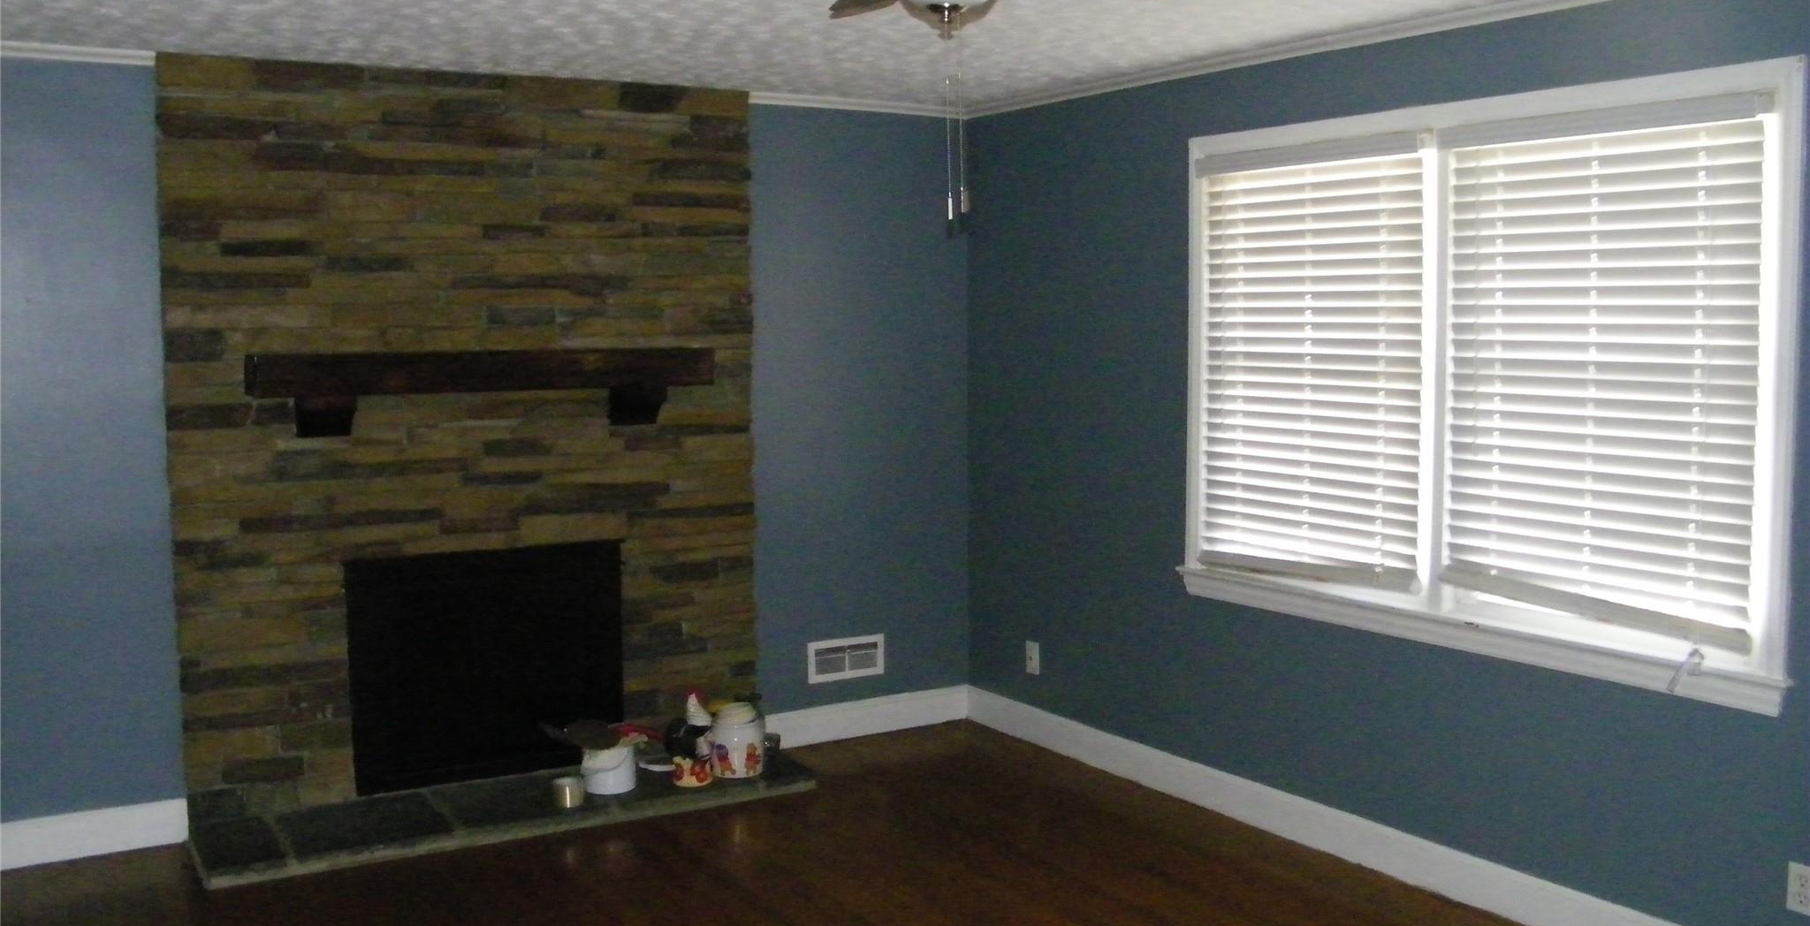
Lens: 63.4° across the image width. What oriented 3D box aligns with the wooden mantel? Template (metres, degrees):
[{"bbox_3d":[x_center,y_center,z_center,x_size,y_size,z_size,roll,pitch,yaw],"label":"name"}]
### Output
[{"bbox_3d":[-1.374,-0.240,4.907,1.510,0.260,0.200,-3,5,-30],"label":"wooden mantel"}]

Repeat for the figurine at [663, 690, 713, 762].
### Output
[{"bbox_3d":[-0.751,0.931,5.100,0.160,0.255,0.140,2,5,30],"label":"figurine"}]

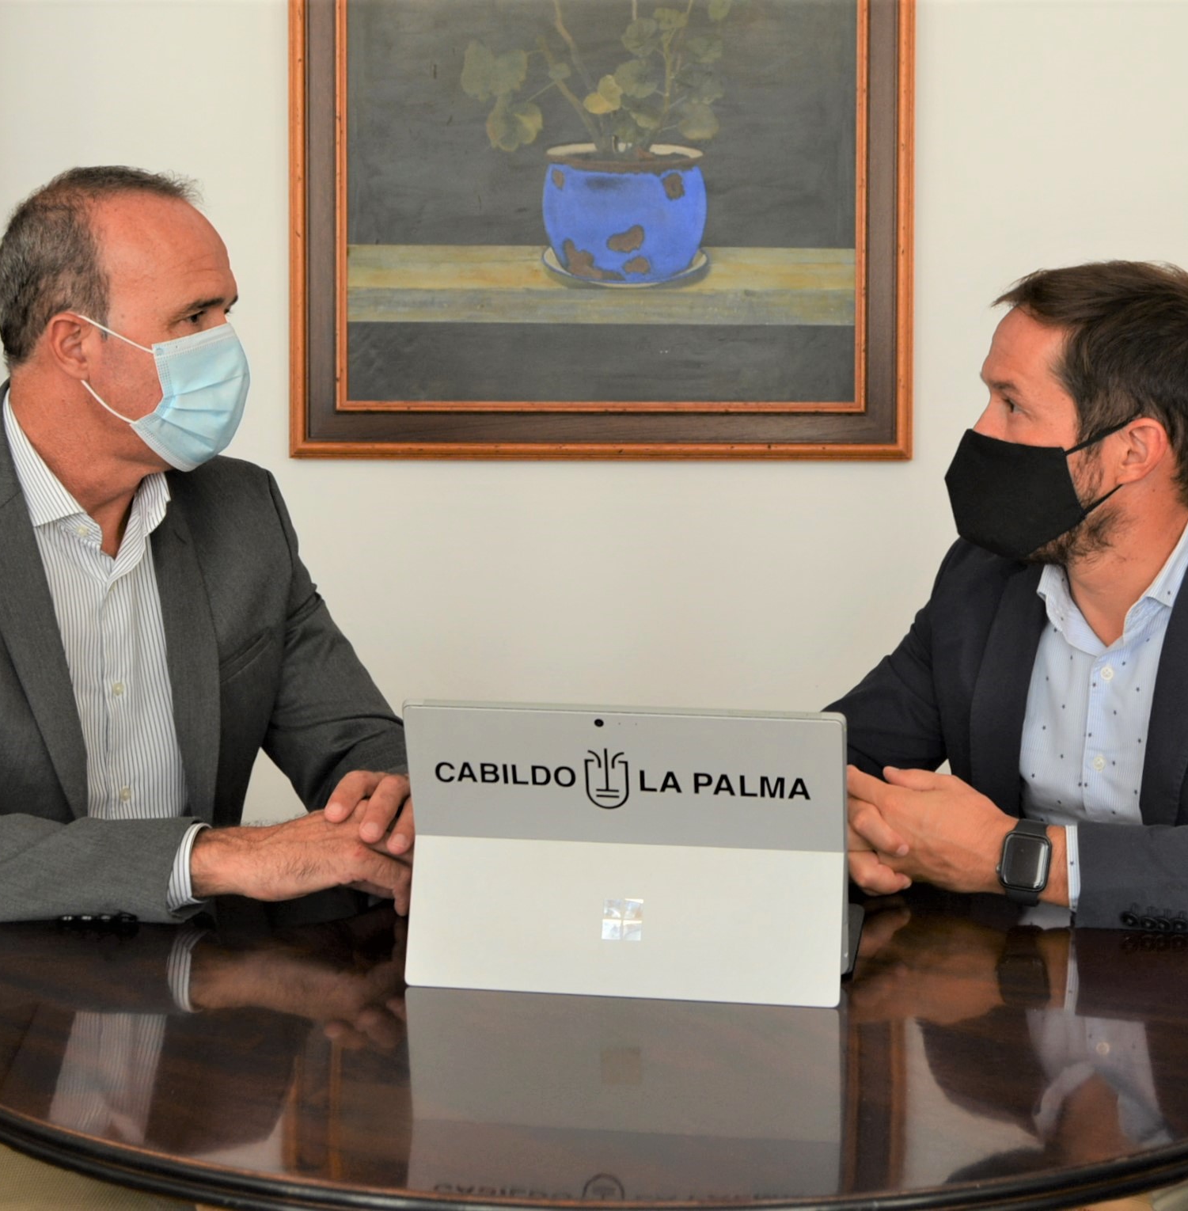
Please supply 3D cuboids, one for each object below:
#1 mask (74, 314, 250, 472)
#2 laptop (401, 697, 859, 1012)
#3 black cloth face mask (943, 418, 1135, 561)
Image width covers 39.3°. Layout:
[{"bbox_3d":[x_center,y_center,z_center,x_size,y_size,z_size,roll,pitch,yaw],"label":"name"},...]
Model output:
[{"bbox_3d":[-0.347,-0.176,1.385,0.130,0.125,0.145,1,2,11],"label":"mask"},{"bbox_3d":[0.039,0.136,1.055,0.250,0.165,0.255,1,2,12],"label":"laptop"},{"bbox_3d":[0.350,-0.093,1.330,0.135,0.115,0.145,0,2,6],"label":"black cloth face mask"}]

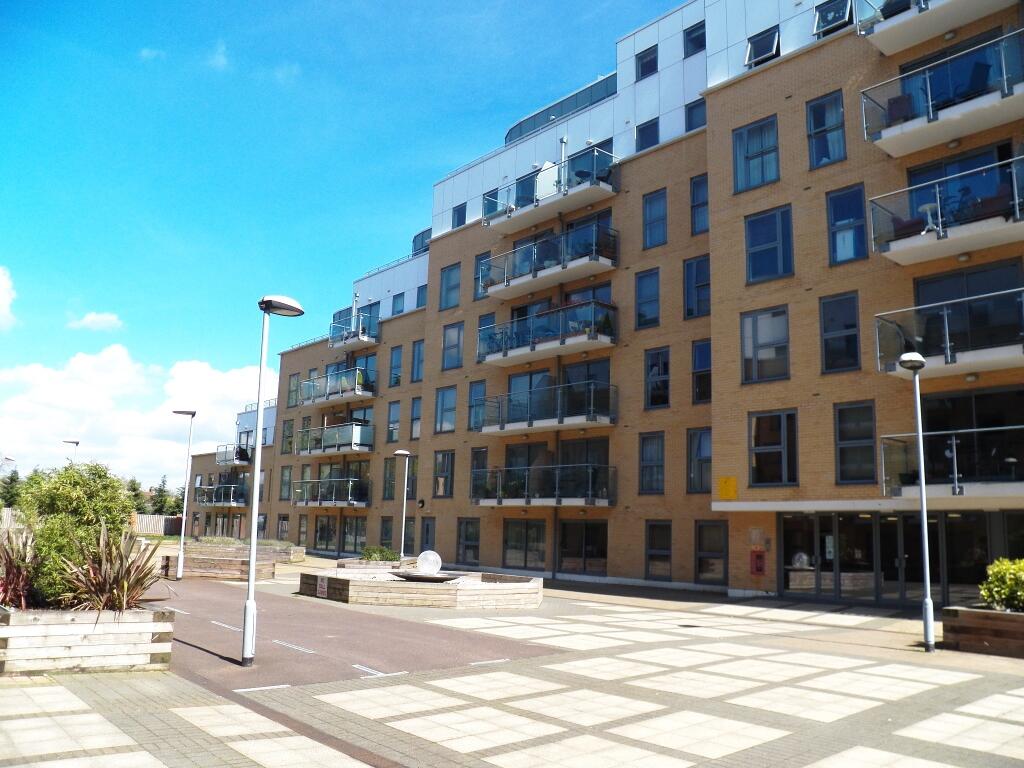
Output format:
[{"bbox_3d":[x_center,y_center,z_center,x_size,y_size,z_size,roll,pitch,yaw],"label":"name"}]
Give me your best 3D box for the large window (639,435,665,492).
[{"bbox_3d":[4.639,2.636,27.313,0.130,2.016,1.025,11,-14,-40],"label":"large window"}]

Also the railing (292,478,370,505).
[{"bbox_3d":[-9.600,5.839,43.859,1.300,1.320,6.150,11,-13,-41],"label":"railing"}]

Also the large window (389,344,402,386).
[{"bbox_3d":[-5.758,-0.875,41.513,0.180,2.040,1.043,10,-13,-39],"label":"large window"}]

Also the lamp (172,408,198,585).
[{"bbox_3d":[-9.980,3.292,24.704,0.650,4.950,0.330,8,-11,-39],"label":"lamp"}]

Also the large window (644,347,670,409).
[{"bbox_3d":[4.944,-0.172,27.998,0.150,2.018,1.038,11,-14,-41],"label":"large window"}]

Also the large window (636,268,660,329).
[{"bbox_3d":[4.721,-2.909,28.614,0.180,2.071,1.035,10,-13,-41],"label":"large window"}]

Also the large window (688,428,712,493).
[{"bbox_3d":[6.044,2.363,25.718,0.130,2.016,1.397,11,-14,-40],"label":"large window"}]

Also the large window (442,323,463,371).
[{"bbox_3d":[-2.571,-1.664,36.930,0.120,2.080,1.430,11,-13,-41],"label":"large window"}]

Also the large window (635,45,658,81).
[{"bbox_3d":[4.904,-11.499,29.831,0.120,1.050,1.050,8,-11,-39],"label":"large window"}]

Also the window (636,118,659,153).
[{"bbox_3d":[4.857,-8.787,29.423,0.120,1.030,1.060,8,-11,-39],"label":"window"}]

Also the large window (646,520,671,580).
[{"bbox_3d":[4.738,5.346,26.579,0.130,1.860,1.006,11,-14,-40],"label":"large window"}]

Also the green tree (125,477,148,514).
[{"bbox_3d":[-39.286,12.605,85.751,2.800,5.931,2.800,11,-14,-40],"label":"green tree"}]

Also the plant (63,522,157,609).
[{"bbox_3d":[-4.823,2.192,9.950,1.130,1.040,1.050,6,-11,-25],"label":"plant"}]

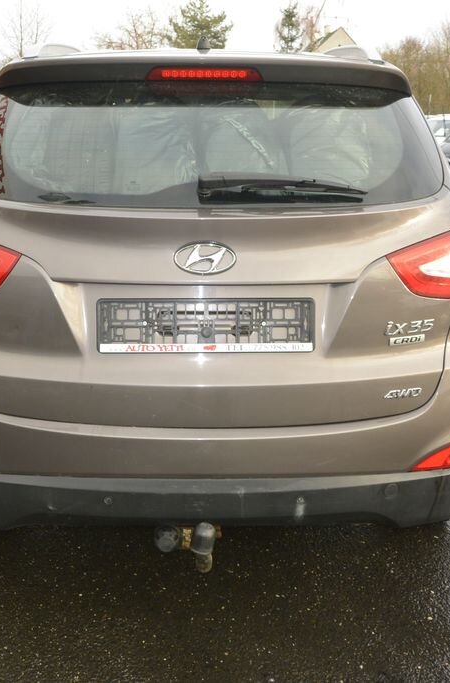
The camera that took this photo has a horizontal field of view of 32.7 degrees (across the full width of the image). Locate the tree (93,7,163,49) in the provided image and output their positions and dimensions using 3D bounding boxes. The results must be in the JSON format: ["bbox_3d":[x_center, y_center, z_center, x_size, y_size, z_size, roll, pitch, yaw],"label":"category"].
[{"bbox_3d":[-5.170,-14.581,42.624,4.200,7.100,4.200,0,16,0],"label":"tree"}]

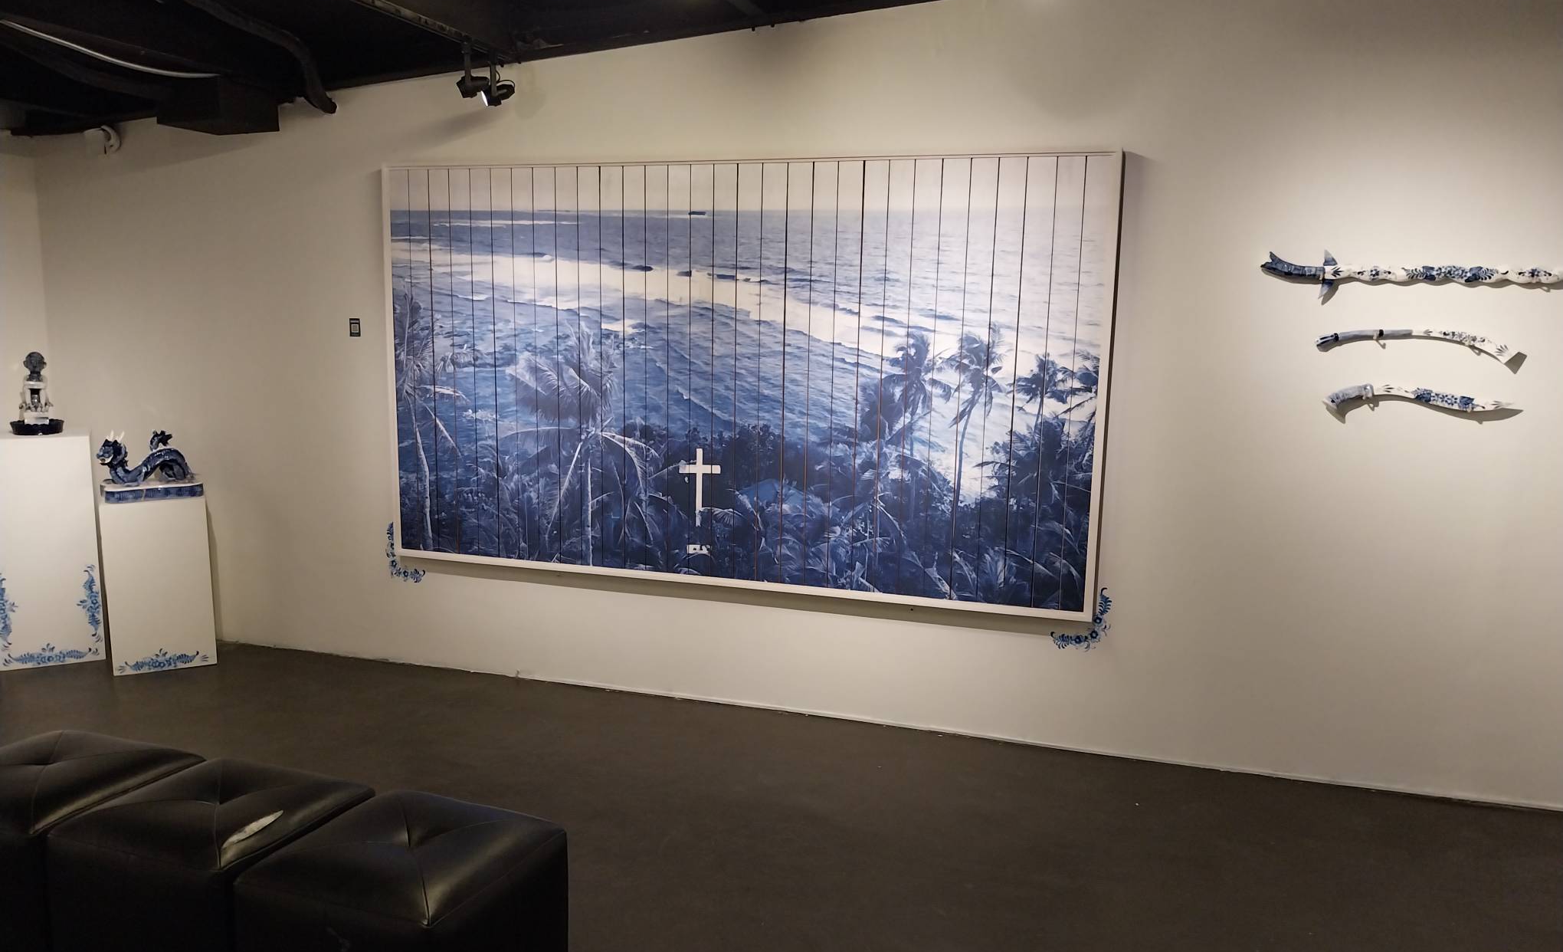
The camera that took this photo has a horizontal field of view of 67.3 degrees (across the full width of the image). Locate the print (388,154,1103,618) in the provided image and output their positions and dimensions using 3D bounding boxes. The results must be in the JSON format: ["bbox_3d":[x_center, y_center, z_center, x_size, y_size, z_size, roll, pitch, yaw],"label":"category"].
[{"bbox_3d":[-0.226,-0.348,4.180,2.680,1.509,0.065,4,10,17],"label":"print"}]

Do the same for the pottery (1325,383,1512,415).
[{"bbox_3d":[1.895,-0.229,3.503,0.510,0.083,0.035,4,9,17],"label":"pottery"}]

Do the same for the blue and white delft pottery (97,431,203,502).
[{"bbox_3d":[-2.533,-0.053,4.711,0.365,0.265,0.262,-4,10,-29],"label":"blue and white delft pottery"}]

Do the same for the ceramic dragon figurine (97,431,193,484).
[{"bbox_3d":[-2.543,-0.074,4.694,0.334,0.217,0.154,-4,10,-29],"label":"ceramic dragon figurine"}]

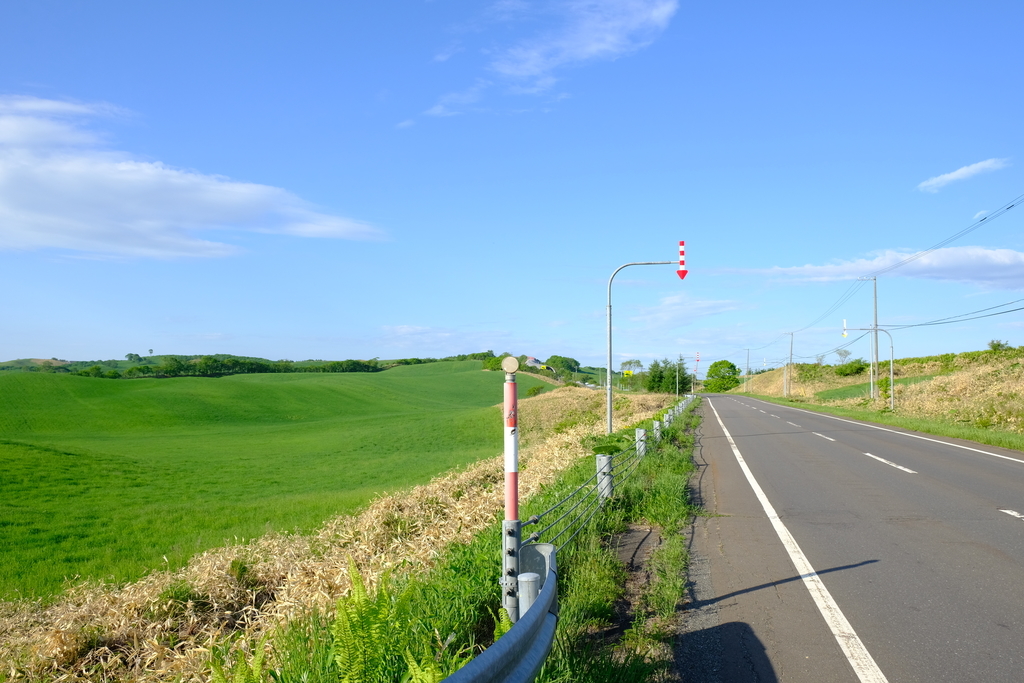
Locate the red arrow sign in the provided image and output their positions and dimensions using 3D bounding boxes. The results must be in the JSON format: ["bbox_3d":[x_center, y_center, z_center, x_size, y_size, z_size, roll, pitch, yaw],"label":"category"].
[{"bbox_3d":[5.315,-2.514,23.900,0.345,1.200,0.080,-1,-3,14],"label":"red arrow sign"}]

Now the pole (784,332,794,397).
[{"bbox_3d":[43.100,3.600,120.000,1.400,10.000,0.360,3,-3,14],"label":"pole"}]

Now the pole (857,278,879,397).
[{"bbox_3d":[28.060,-0.200,60.500,1.400,9.900,0.360,-1,-3,14],"label":"pole"}]

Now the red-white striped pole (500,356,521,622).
[{"bbox_3d":[0.000,1.137,5.600,0.140,2.060,0.140,-1,-3,14],"label":"red-white striped pole"}]

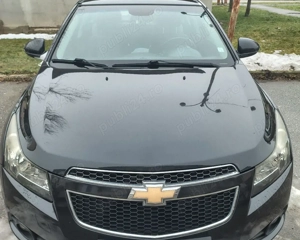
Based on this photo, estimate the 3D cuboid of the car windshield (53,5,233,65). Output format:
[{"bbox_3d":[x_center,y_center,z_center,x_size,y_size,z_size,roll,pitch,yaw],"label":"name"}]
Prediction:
[{"bbox_3d":[-0.051,-0.704,2.421,1.420,0.130,0.880,-1,51,-3],"label":"car windshield"}]

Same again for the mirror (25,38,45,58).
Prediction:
[{"bbox_3d":[-0.979,-0.616,2.485,0.200,0.155,0.130,-1,23,-3],"label":"mirror"}]

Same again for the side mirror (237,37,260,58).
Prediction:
[{"bbox_3d":[0.868,-0.638,2.576,0.200,0.155,0.130,-1,23,-3],"label":"side mirror"}]

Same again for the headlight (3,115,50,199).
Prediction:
[{"bbox_3d":[-0.633,0.172,1.535,0.360,0.240,0.570,-1,23,-3],"label":"headlight"}]

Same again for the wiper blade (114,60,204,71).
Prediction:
[{"bbox_3d":[0.067,-0.401,2.127,0.660,0.050,0.060,-1,23,-3],"label":"wiper blade"}]

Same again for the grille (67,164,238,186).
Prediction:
[{"bbox_3d":[0.018,0.244,1.258,0.770,0.070,0.090,-1,23,-3],"label":"grille"}]

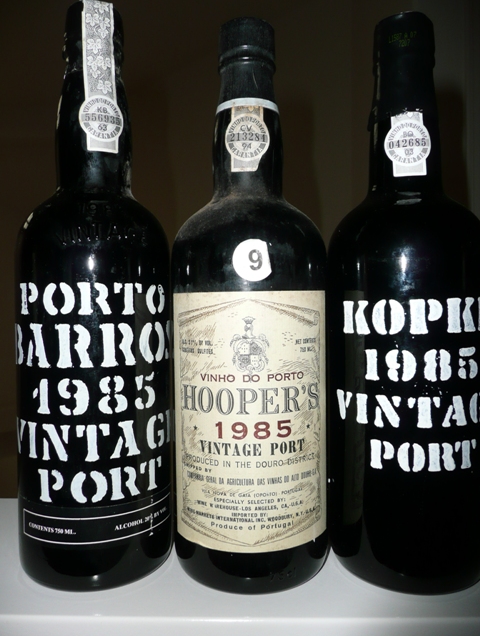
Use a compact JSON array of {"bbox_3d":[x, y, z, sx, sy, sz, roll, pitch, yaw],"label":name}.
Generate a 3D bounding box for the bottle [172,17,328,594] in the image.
[{"bbox_3d":[0.005,-0.013,0.270,0.080,0.275,0.080,-1,0,1],"label":"bottle"}]

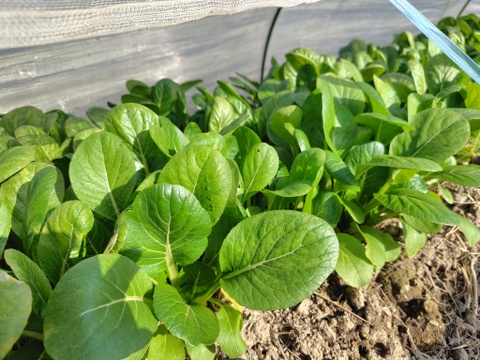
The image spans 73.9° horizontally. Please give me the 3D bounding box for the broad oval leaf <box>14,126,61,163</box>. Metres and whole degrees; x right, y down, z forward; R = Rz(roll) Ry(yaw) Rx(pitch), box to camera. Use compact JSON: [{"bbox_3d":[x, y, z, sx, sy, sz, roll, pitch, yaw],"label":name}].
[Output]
[{"bbox_3d":[-0.430,-0.076,0.680,0.114,0.030,0.068,39,58,15],"label":"broad oval leaf"}]

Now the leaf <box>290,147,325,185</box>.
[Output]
[{"bbox_3d":[0.139,-0.028,0.655,0.075,0.028,0.084,12,76,12],"label":"leaf"}]

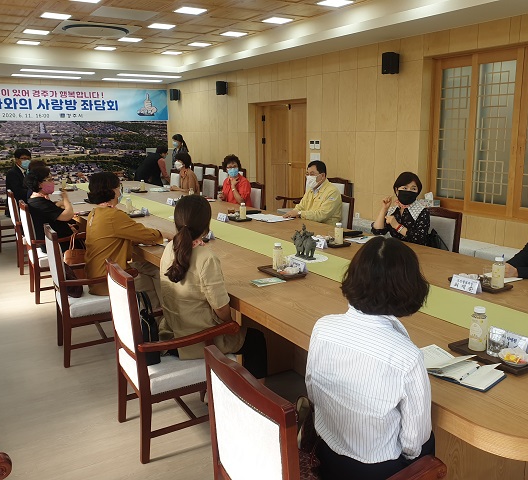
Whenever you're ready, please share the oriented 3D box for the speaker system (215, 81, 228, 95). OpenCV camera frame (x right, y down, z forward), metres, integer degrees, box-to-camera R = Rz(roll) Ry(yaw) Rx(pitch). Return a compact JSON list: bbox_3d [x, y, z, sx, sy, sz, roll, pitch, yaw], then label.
[{"bbox_3d":[-0.854,-3.052,9.677,0.180,0.260,0.170,10,16,38],"label":"speaker system"}]

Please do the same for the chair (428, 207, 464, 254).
[{"bbox_3d":[1.208,0.240,3.856,0.576,0.976,0.556,-10,16,-34],"label":"chair"}]

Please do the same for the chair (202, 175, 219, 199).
[{"bbox_3d":[-1.011,-0.439,7.133,0.575,0.995,0.579,-8,15,-30],"label":"chair"}]

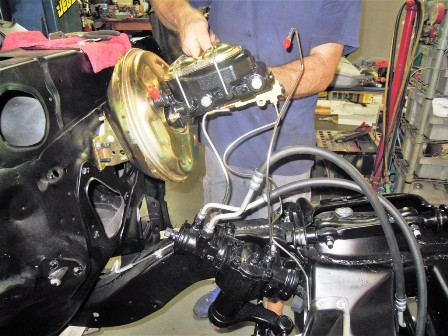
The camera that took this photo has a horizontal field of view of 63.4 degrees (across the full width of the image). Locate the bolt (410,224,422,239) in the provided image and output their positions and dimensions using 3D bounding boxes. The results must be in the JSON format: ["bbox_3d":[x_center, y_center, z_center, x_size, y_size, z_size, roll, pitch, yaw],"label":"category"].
[{"bbox_3d":[0.409,0.135,0.770,0.018,0.018,0.030,-5,38,-14],"label":"bolt"}]

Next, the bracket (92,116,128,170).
[{"bbox_3d":[-0.238,-0.054,0.775,0.075,0.100,0.065,-17,14,19],"label":"bracket"}]

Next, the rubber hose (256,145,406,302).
[{"bbox_3d":[0.229,0.096,0.758,0.324,0.262,0.112,11,23,28],"label":"rubber hose"}]

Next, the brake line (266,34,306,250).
[{"bbox_3d":[0.120,-0.042,0.713,0.068,0.437,0.060,0,20,0],"label":"brake line"}]

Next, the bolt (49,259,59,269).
[{"bbox_3d":[-0.319,0.180,0.680,0.012,0.015,0.015,9,22,24],"label":"bolt"}]

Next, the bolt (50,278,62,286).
[{"bbox_3d":[-0.310,0.212,0.670,0.016,0.016,0.017,9,22,24],"label":"bolt"}]

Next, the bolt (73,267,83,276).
[{"bbox_3d":[-0.279,0.197,0.690,0.012,0.015,0.015,9,22,24],"label":"bolt"}]

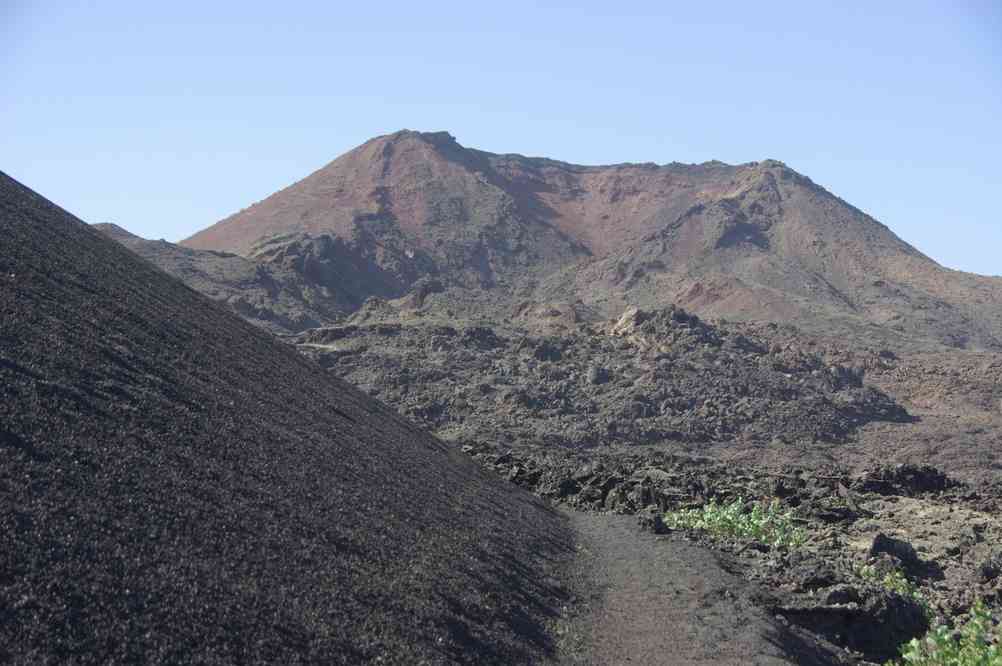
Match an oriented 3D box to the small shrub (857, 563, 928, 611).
[{"bbox_3d":[3.262,2.112,19.000,0.600,0.360,0.500,0,0,0],"label":"small shrub"}]

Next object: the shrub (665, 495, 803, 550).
[{"bbox_3d":[2.663,2.161,26.000,1.620,0.550,1.200,0,0,0],"label":"shrub"}]

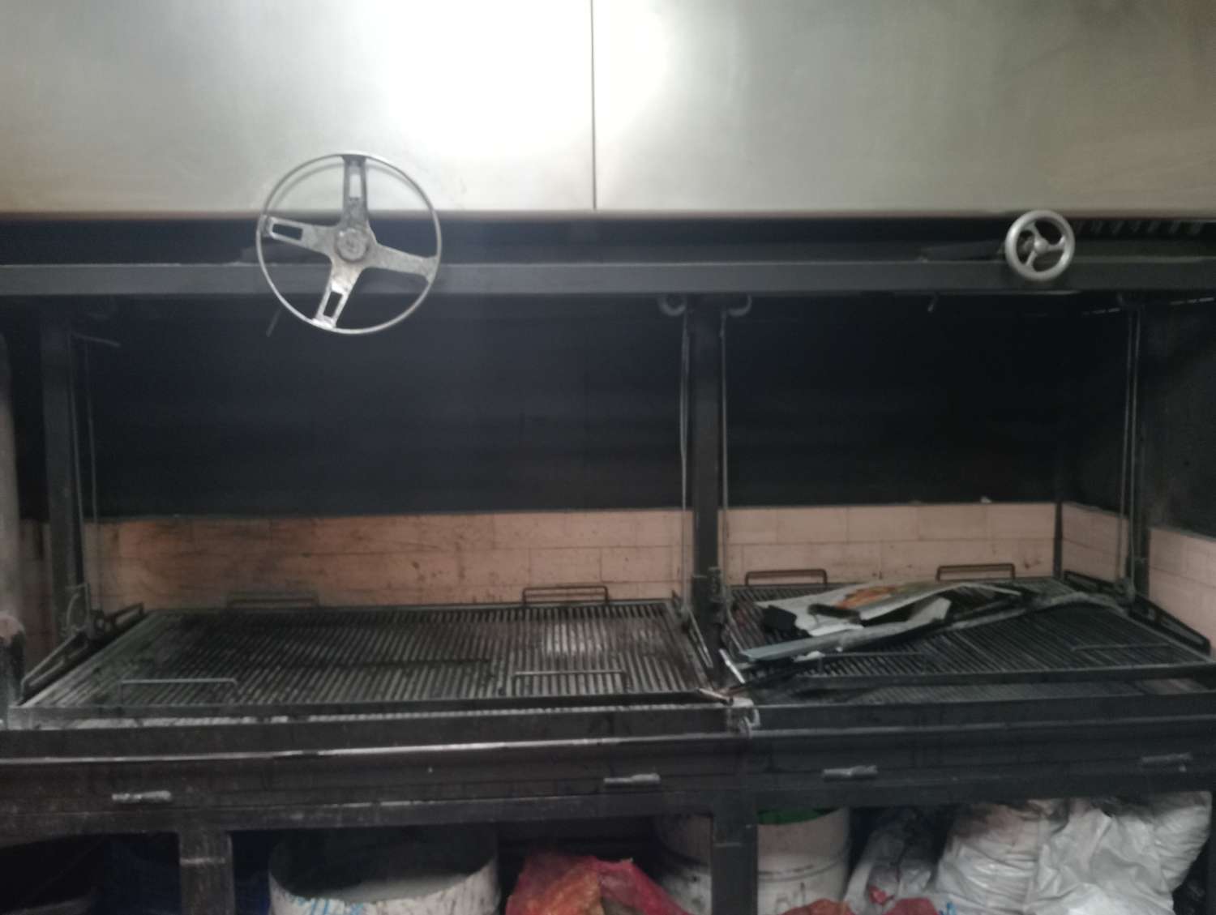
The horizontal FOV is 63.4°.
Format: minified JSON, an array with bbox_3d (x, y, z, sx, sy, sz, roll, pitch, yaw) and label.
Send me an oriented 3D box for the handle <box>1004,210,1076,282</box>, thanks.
[{"bbox_3d":[1.125,-0.553,2.570,0.183,0.183,0.055,-1,6,-4],"label":"handle"}]

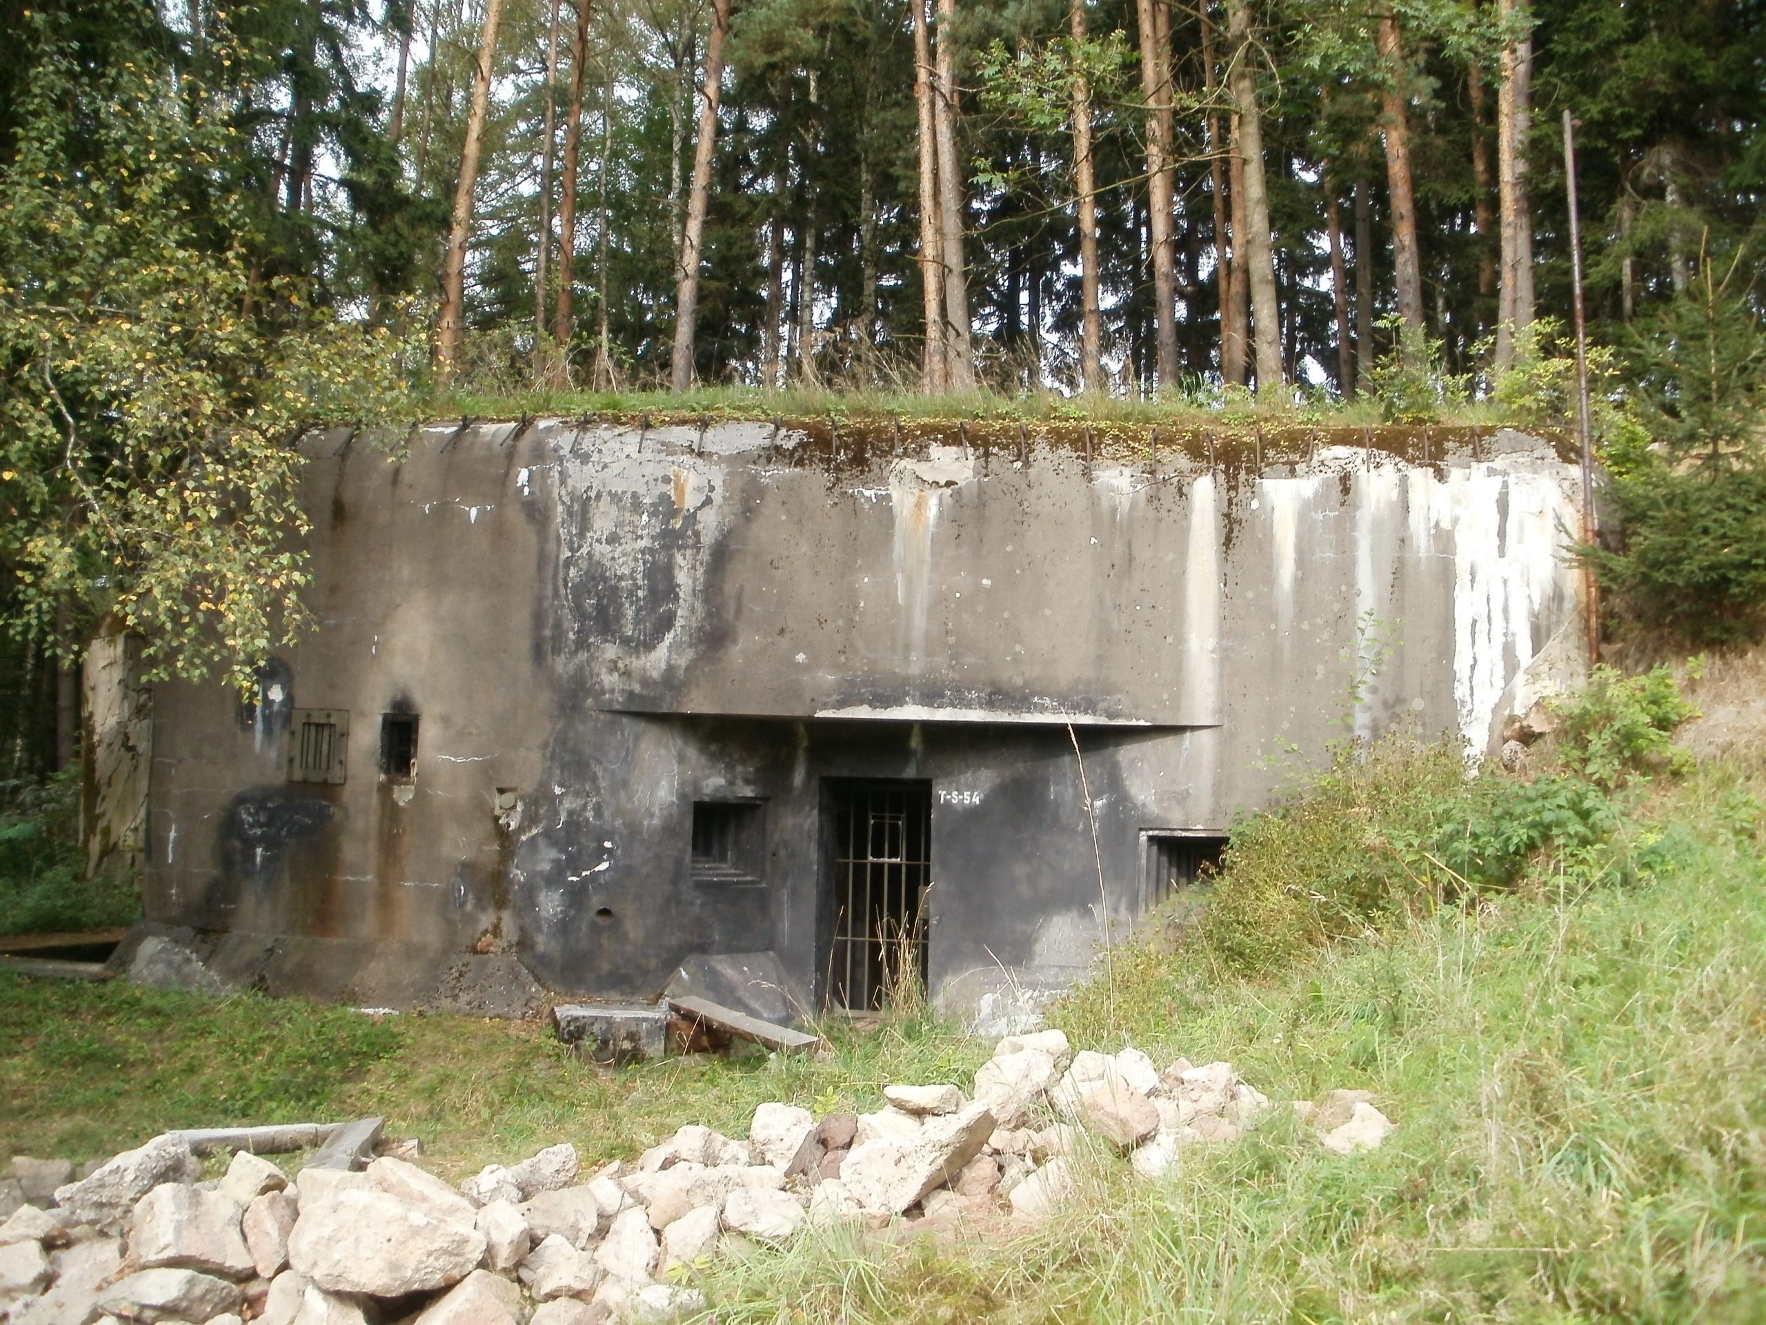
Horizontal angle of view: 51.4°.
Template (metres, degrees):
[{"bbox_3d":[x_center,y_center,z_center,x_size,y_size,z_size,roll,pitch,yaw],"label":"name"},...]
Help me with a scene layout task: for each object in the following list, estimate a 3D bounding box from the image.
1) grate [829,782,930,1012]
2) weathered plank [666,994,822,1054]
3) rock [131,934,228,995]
[{"bbox_3d":[-0.011,2.013,15.695,1.000,2.020,0.400,0,-6,14],"label":"grate"},{"bbox_3d":[-1.069,2.741,13.901,1.106,0.065,0.400,14,2,25],"label":"weathered plank"},{"bbox_3d":[-6.813,2.935,17.800,0.880,0.570,0.550,2,-6,-6],"label":"rock"}]

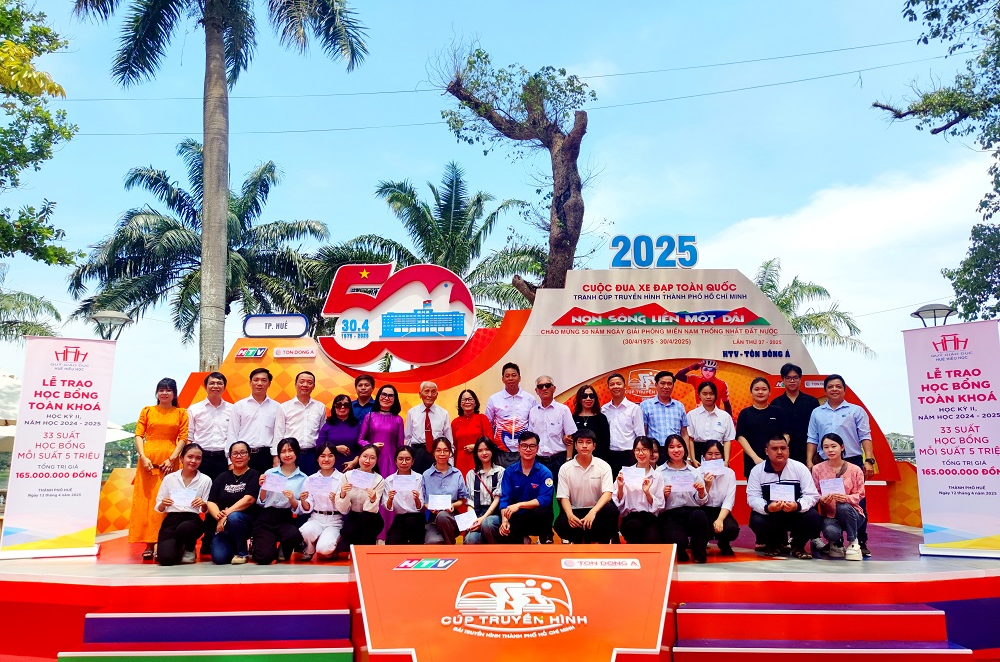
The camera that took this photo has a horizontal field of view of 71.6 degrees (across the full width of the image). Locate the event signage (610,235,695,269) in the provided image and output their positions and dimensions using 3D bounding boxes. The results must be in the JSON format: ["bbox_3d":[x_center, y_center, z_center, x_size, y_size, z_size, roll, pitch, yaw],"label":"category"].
[{"bbox_3d":[2.362,-1.203,10.680,1.355,0.550,0.130,0,-11,0],"label":"event signage"}]

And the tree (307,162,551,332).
[{"bbox_3d":[-1.949,0.039,17.808,6.226,9.438,6.226,0,-11,0],"label":"tree"}]

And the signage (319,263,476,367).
[{"bbox_3d":[-1.520,-0.239,10.368,2.342,1.577,0.180,0,-11,0],"label":"signage"}]

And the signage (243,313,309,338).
[{"bbox_3d":[-3.327,-0.062,10.365,0.980,0.378,0.140,0,-11,0],"label":"signage"}]

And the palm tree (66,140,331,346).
[{"bbox_3d":[-7.462,-0.219,16.839,6.364,9.581,6.364,0,-11,0],"label":"palm tree"}]

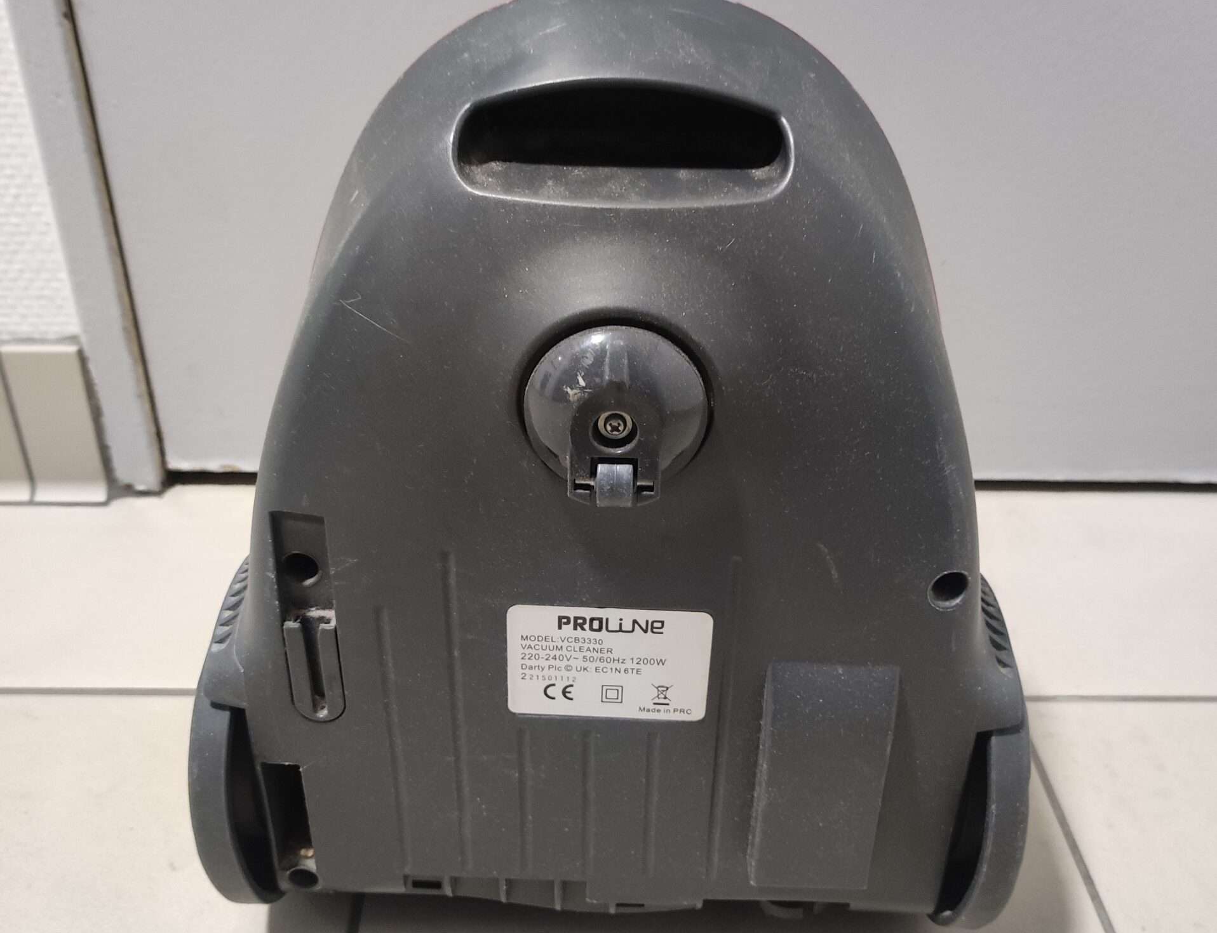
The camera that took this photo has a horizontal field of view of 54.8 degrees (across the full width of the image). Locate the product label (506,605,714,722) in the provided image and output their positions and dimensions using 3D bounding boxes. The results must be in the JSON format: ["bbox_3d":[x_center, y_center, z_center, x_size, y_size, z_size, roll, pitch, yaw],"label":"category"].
[{"bbox_3d":[0.001,0.066,0.395,0.068,0.045,0.001,2,28,1],"label":"product label"}]

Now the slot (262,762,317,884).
[{"bbox_3d":[-0.118,0.129,0.439,0.015,0.060,0.014,2,28,1],"label":"slot"}]

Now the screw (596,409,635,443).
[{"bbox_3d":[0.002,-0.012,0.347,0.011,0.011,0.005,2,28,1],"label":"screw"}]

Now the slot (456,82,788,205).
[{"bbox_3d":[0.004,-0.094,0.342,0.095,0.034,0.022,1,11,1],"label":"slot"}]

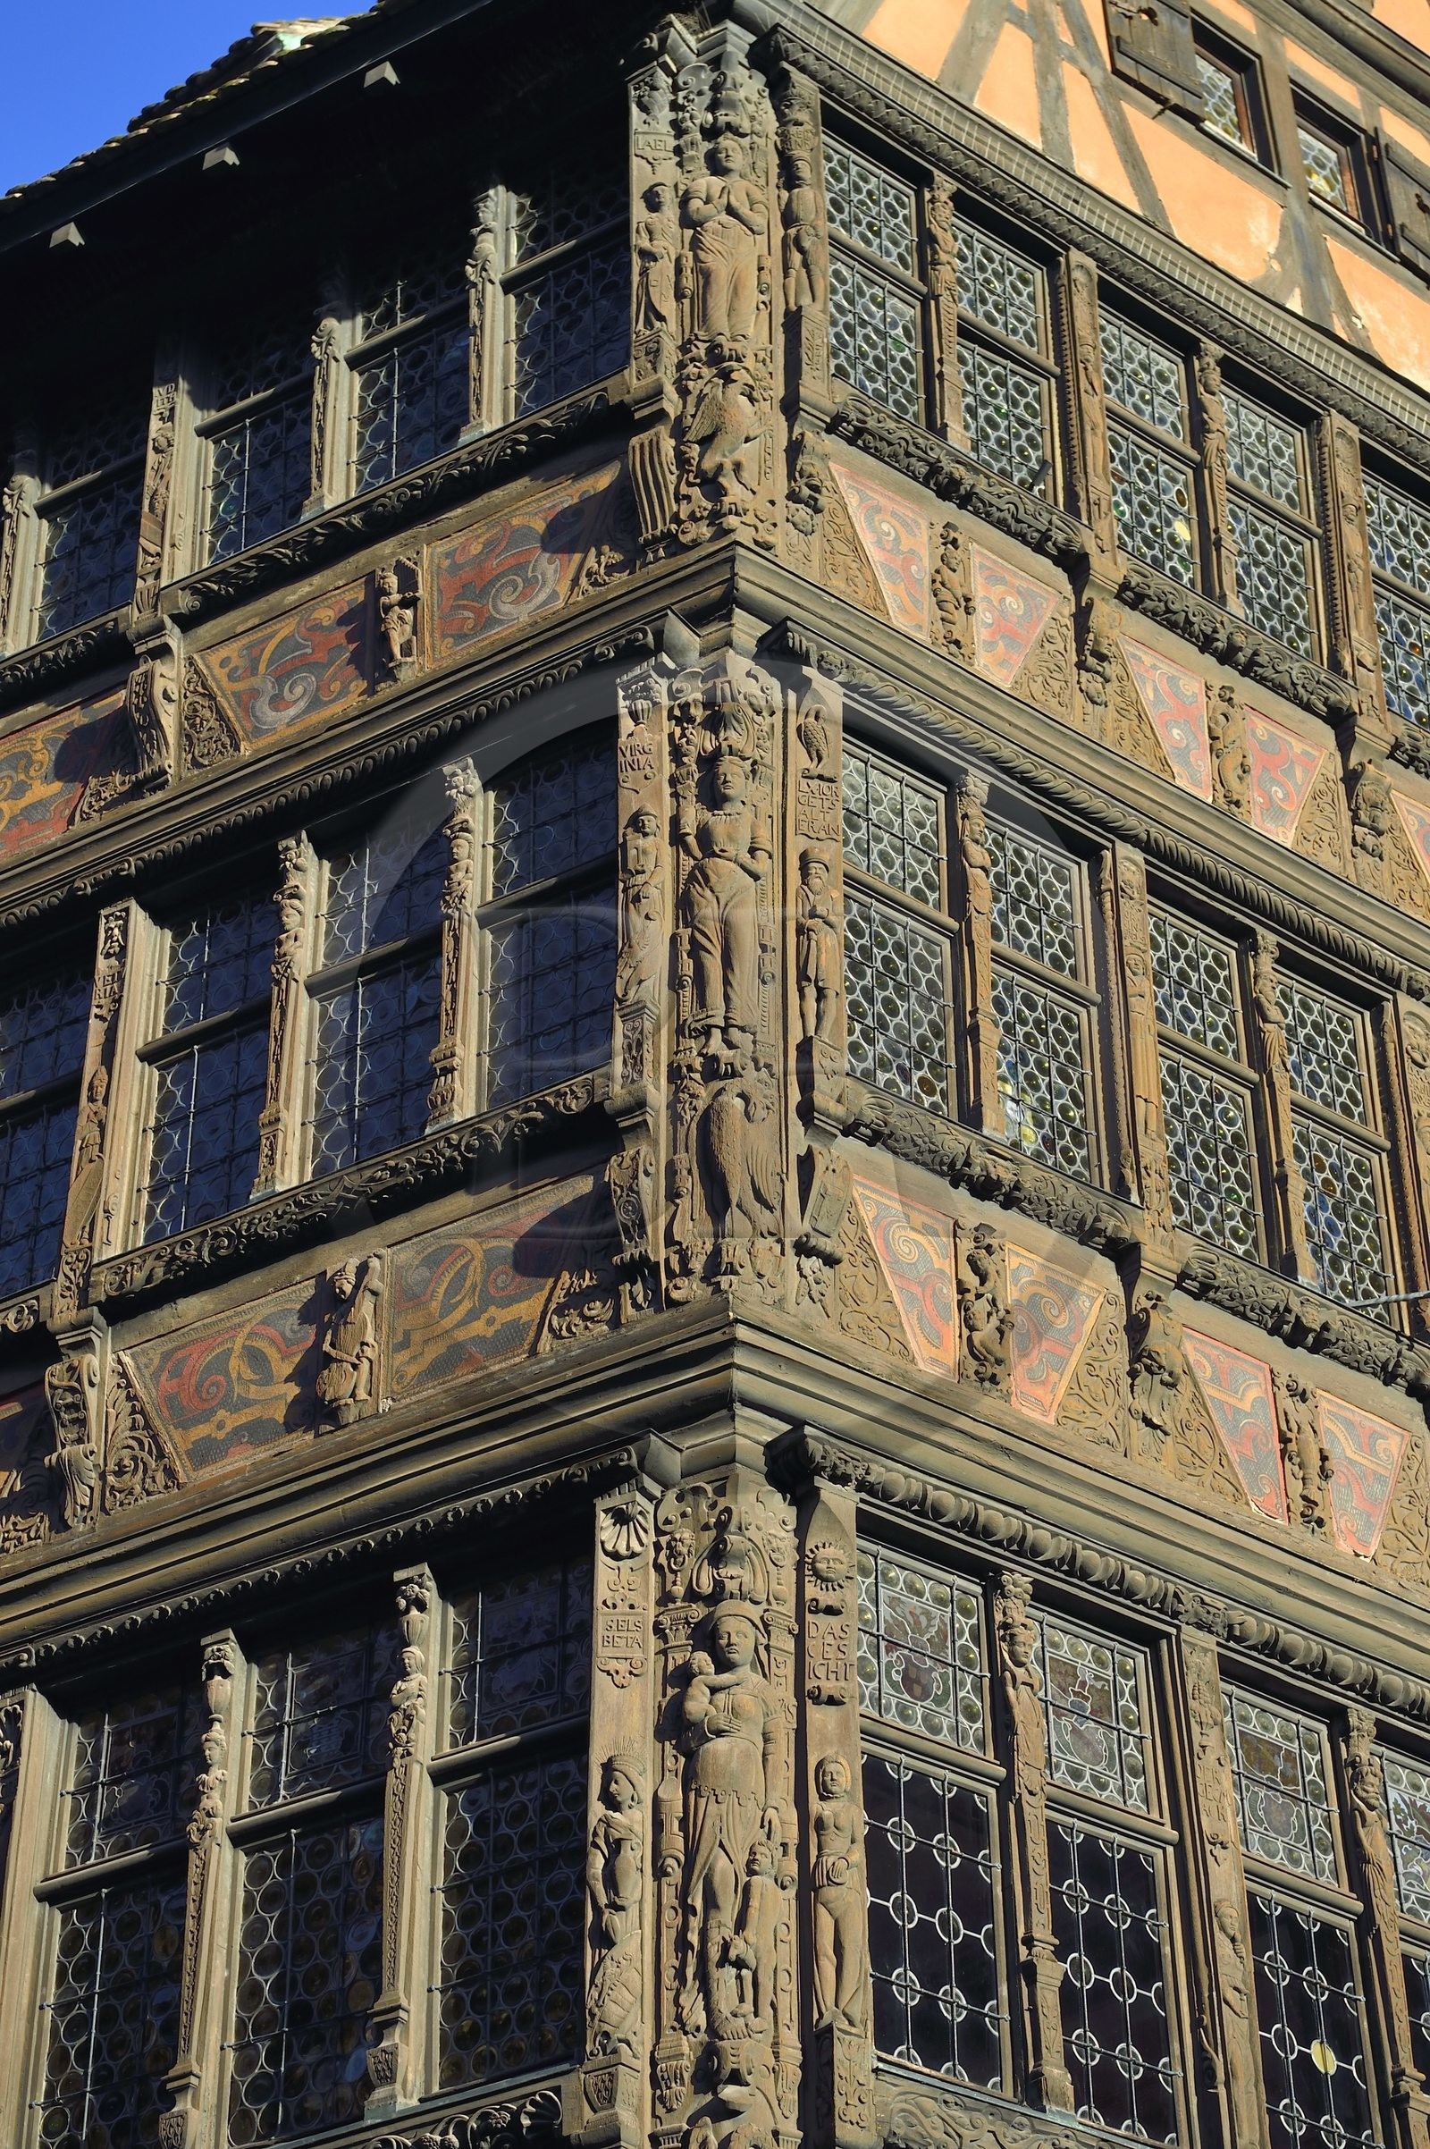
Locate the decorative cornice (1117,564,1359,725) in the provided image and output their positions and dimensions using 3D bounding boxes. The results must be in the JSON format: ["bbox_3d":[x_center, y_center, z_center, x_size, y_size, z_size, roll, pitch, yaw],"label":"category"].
[{"bbox_3d":[1.875,-1.559,15.350,1.188,0.238,0.150,25,-43,-31],"label":"decorative cornice"}]

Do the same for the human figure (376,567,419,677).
[{"bbox_3d":[-1.055,-1.559,14.342,0.144,0.525,0.110,-21,-41,26],"label":"human figure"}]

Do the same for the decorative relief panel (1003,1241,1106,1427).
[{"bbox_3d":[1.097,0.871,13.224,0.455,0.622,0.040,25,-44,-30],"label":"decorative relief panel"}]

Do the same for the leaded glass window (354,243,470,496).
[{"bbox_3d":[-1.092,-2.609,15.312,0.589,1.218,0.080,-21,-41,26],"label":"leaded glass window"}]

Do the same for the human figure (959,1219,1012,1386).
[{"bbox_3d":[0.841,0.728,13.010,0.190,0.569,0.103,25,-44,-30],"label":"human figure"}]

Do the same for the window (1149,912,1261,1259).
[{"bbox_3d":[1.615,0.009,14.043,0.500,1.310,0.080,25,-44,-30],"label":"window"}]

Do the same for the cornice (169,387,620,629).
[{"bbox_3d":[-1.169,-2.017,15.258,1.940,0.180,0.160,-21,-41,26],"label":"cornice"}]

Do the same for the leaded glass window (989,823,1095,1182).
[{"bbox_3d":[1.030,-0.269,13.666,0.500,1.320,0.080,25,-44,-30],"label":"leaded glass window"}]

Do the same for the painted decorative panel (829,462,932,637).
[{"bbox_3d":[0.554,-1.762,14.213,0.450,0.599,0.050,25,-43,-31],"label":"painted decorative panel"}]

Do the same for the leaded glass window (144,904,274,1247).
[{"bbox_3d":[-1.716,-0.031,14.360,0.582,1.429,0.080,-21,-41,25],"label":"leaded glass window"}]

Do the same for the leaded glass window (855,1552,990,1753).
[{"bbox_3d":[0.583,1.697,12.313,0.570,0.560,0.080,25,-43,-31],"label":"leaded glass window"}]

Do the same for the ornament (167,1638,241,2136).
[{"bbox_3d":[-1.474,2.396,12.240,0.134,1.673,0.120,-21,-41,25],"label":"ornament"}]

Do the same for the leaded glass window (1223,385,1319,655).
[{"bbox_3d":[2.126,-2.109,16.176,0.554,1.361,0.080,25,-43,-31],"label":"leaded glass window"}]

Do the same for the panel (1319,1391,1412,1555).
[{"bbox_3d":[2.198,1.382,13.938,0.447,0.606,0.040,25,-44,-30],"label":"panel"}]

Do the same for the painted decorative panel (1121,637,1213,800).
[{"bbox_3d":[1.605,-1.266,14.884,0.415,0.580,0.050,25,-44,-30],"label":"painted decorative panel"}]

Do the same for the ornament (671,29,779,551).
[{"bbox_3d":[0.044,-2.823,15.036,0.381,2.678,0.240,1,-37,-3],"label":"ornament"}]

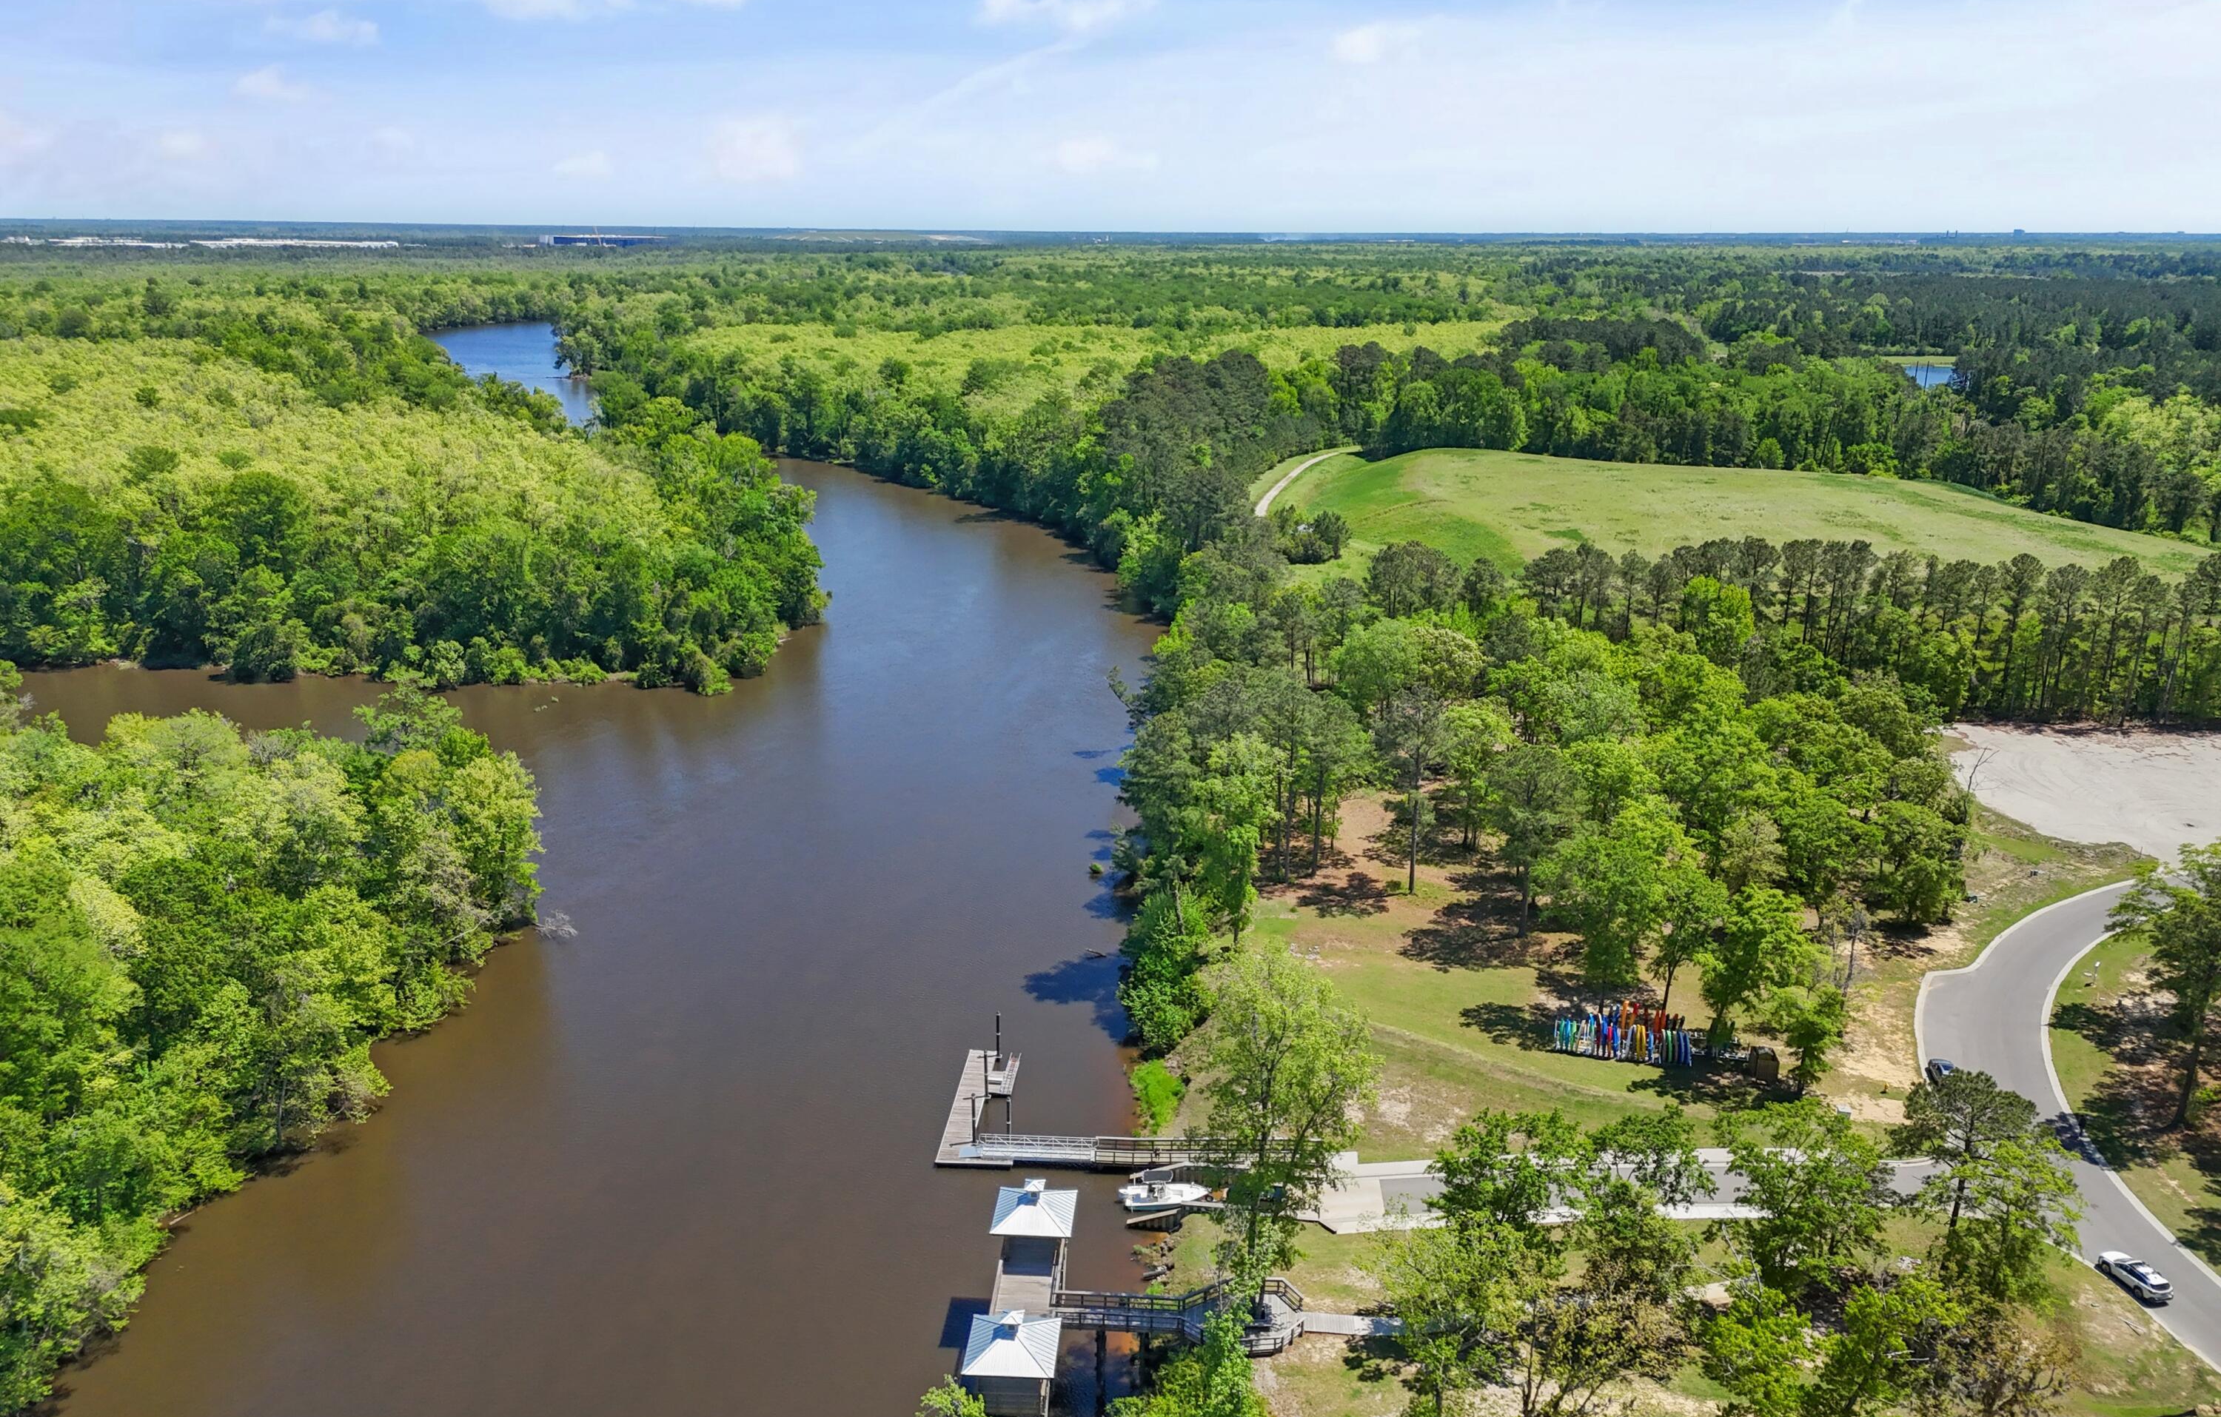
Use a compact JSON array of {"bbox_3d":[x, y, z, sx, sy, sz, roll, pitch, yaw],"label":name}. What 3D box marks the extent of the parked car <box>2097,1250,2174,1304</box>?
[{"bbox_3d":[71.295,39.238,106.966,1.880,1.660,4.720,-3,18,-12],"label":"parked car"}]

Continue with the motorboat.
[{"bbox_3d":[4.334,38.512,122.483,7.200,2.800,2.550,0,17,0],"label":"motorboat"}]

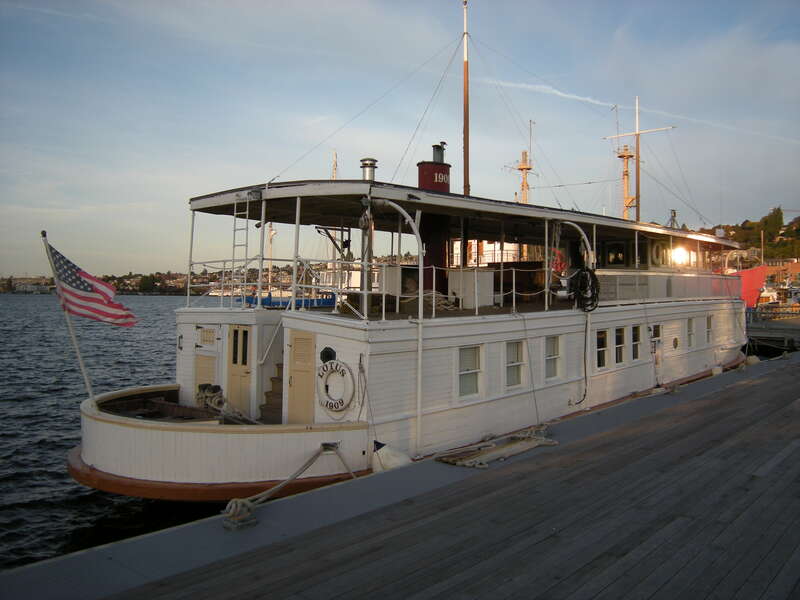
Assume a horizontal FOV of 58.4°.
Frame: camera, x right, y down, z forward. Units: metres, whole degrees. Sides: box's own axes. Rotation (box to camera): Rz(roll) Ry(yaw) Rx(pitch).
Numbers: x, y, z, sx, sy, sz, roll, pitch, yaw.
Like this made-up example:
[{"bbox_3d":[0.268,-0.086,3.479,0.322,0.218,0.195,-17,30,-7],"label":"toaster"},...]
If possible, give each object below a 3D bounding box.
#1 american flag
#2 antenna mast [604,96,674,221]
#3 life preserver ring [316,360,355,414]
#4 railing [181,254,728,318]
[{"bbox_3d":[-4.305,-0.170,10.085,1.230,1.120,0.280,-1,1,-45],"label":"american flag"},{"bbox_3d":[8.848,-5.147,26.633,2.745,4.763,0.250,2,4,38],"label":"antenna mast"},{"bbox_3d":[-1.075,1.394,11.481,0.800,0.810,0.110,1,2,38],"label":"life preserver ring"},{"bbox_3d":[4.959,-0.411,21.861,4.743,0.989,23.714,2,2,38],"label":"railing"}]

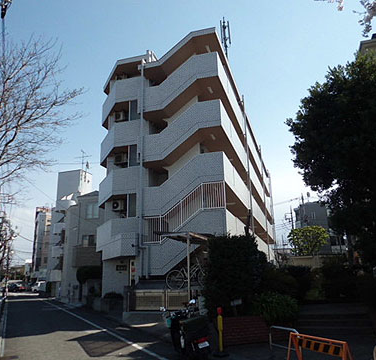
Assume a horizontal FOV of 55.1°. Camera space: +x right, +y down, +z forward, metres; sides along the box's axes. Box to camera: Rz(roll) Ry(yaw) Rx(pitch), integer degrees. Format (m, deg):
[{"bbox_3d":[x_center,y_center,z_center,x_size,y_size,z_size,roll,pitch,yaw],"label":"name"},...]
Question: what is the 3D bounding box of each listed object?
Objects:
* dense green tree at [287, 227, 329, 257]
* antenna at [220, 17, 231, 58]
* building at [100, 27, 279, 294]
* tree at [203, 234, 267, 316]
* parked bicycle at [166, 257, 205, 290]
[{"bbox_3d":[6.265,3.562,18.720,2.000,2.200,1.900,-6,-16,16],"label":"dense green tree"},{"bbox_3d":[2.431,-8.821,23.301,0.700,4.000,0.700,-6,-16,16],"label":"antenna"},{"bbox_3d":[1.832,2.603,31.325,8.900,13.800,28.500,-6,-16,16],"label":"building"},{"bbox_3d":[1.262,2.566,9.897,1.550,2.170,1.450,-6,-16,16],"label":"tree"},{"bbox_3d":[0.222,3.236,12.489,1.780,1.100,0.550,-5,-16,12],"label":"parked bicycle"}]

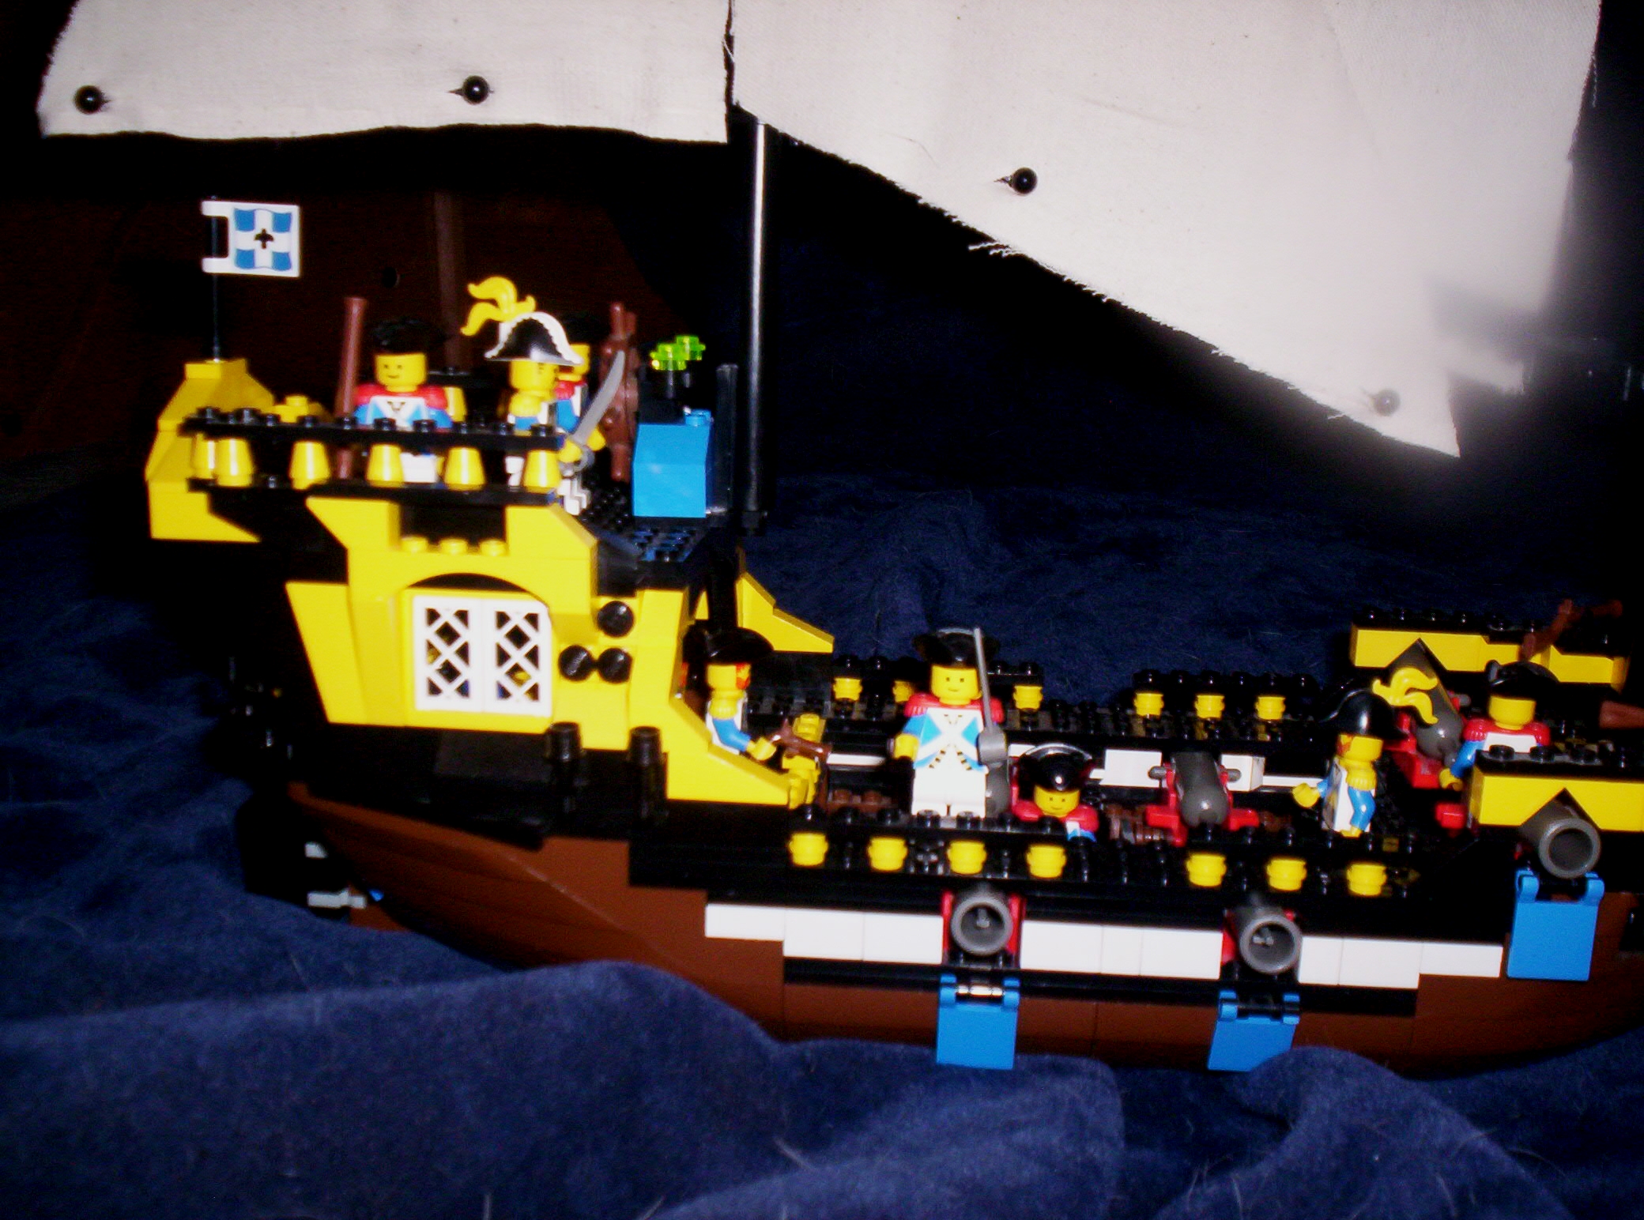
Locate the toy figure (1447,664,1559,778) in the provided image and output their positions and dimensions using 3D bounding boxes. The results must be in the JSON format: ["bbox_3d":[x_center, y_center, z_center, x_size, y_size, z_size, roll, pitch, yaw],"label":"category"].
[{"bbox_3d":[0.158,0.034,0.406,0.024,0.044,0.018,5,14,9],"label":"toy figure"}]

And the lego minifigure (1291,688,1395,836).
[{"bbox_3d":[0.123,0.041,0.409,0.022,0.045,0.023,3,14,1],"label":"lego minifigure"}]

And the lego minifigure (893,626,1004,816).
[{"bbox_3d":[0.028,0.027,0.381,0.025,0.045,0.018,3,14,1],"label":"lego minifigure"}]

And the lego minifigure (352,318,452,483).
[{"bbox_3d":[-0.088,-0.038,0.365,0.022,0.043,0.018,2,13,-1],"label":"lego minifigure"}]

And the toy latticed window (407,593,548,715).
[{"bbox_3d":[-0.070,0.009,0.363,0.029,0.025,0.004,3,14,4],"label":"toy latticed window"}]

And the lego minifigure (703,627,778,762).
[{"bbox_3d":[-0.022,0.027,0.431,0.019,0.043,0.023,3,14,1],"label":"lego minifigure"}]

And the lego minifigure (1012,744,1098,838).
[{"bbox_3d":[0.055,0.055,0.409,0.023,0.043,0.018,3,14,4],"label":"lego minifigure"}]

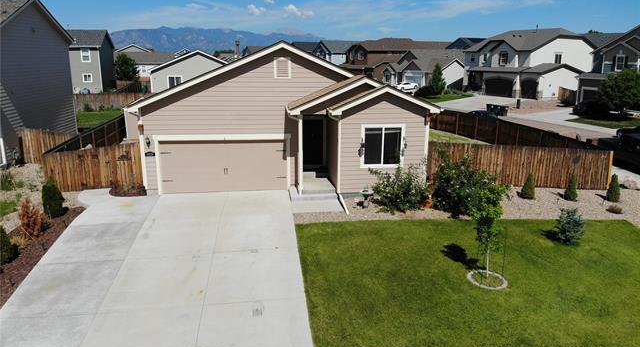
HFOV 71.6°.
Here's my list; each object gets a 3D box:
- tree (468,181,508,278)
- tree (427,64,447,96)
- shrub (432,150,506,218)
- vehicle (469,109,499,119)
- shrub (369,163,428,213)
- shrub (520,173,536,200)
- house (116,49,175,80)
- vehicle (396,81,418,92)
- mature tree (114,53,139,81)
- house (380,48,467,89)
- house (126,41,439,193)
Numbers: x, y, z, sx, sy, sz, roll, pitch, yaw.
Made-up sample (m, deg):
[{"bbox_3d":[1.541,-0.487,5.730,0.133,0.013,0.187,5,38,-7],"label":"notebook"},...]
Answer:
[{"bbox_3d":[4.385,1.547,11.702,0.984,2.667,0.937,-1,15,-9],"label":"tree"},{"bbox_3d":[16.779,-13.340,62.836,2.589,4.636,2.466,-1,15,-9],"label":"tree"},{"bbox_3d":[5.148,0.368,15.461,2.506,2.337,2.267,-1,15,-9],"label":"shrub"},{"bbox_3d":[12.429,-4.093,33.517,1.850,1.460,4.700,-3,15,-11],"label":"vehicle"},{"bbox_3d":[2.988,0.363,16.756,2.200,1.650,1.950,-2,14,-7],"label":"shrub"},{"bbox_3d":[8.093,0.494,17.117,0.543,1.016,0.517,-1,15,-9],"label":"shrub"},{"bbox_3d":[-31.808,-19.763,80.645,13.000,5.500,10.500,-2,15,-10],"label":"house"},{"bbox_3d":[14.656,-14.564,73.827,4.700,1.400,1.880,-8,16,-29],"label":"vehicle"},{"bbox_3d":[-29.231,-15.747,66.395,3.500,4.900,3.500,0,14,0],"label":"mature tree"},{"bbox_3d":[22.777,-20.985,88.258,12.000,6.800,14.500,-10,18,-35],"label":"house"},{"bbox_3d":[-2.720,-3.493,22.822,12.500,6.000,14.800,-1,15,-9],"label":"house"}]

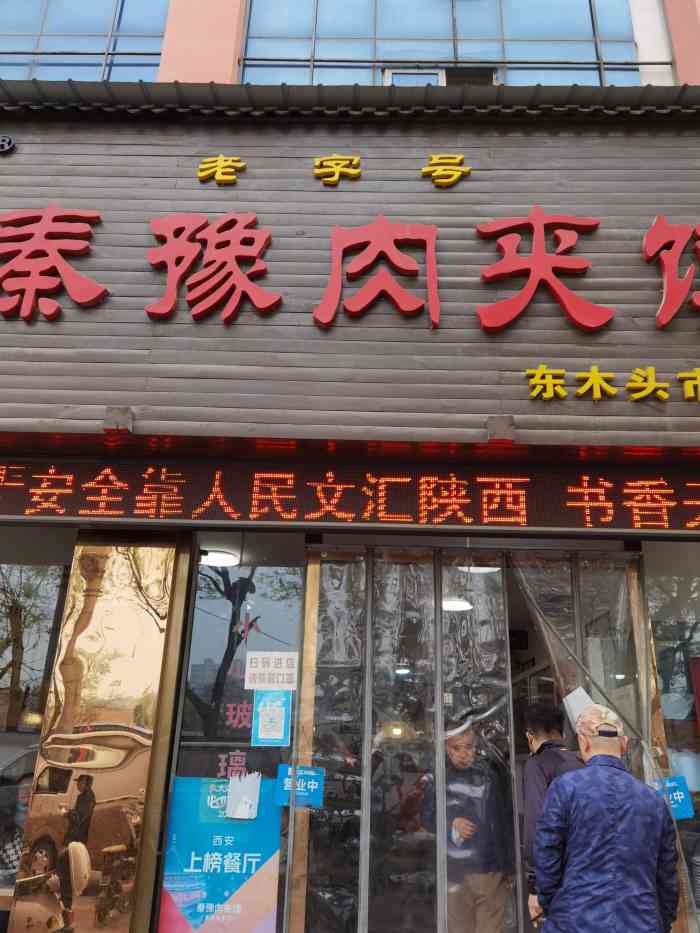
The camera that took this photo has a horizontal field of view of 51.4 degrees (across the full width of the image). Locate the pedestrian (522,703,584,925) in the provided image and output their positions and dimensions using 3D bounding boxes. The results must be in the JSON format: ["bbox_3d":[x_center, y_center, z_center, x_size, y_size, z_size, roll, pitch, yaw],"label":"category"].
[{"bbox_3d":[1.028,1.960,3.306,0.500,1.680,0.360,9,-22,-19],"label":"pedestrian"}]

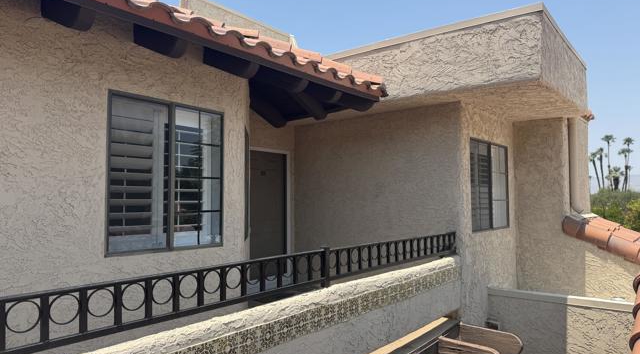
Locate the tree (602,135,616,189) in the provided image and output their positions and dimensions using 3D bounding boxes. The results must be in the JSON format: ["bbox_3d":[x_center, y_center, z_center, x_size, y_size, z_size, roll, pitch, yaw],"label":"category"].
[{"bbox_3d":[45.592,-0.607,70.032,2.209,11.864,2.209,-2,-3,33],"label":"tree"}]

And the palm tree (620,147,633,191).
[{"bbox_3d":[48.277,0.412,69.984,2.051,9.807,2.051,-2,-3,35],"label":"palm tree"}]

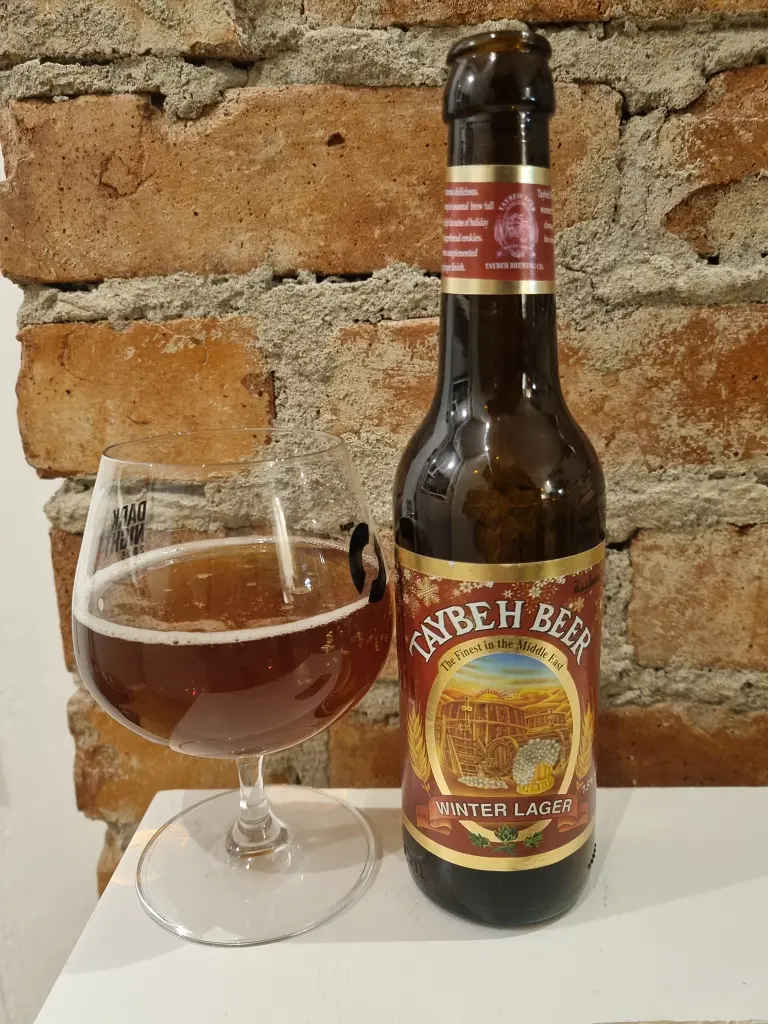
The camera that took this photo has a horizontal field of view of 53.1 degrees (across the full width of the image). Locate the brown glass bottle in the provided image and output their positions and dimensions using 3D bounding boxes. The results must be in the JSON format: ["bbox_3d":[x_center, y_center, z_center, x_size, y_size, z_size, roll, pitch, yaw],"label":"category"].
[{"bbox_3d":[0.033,0.000,0.224,0.061,0.242,0.061,0,14,6],"label":"brown glass bottle"}]

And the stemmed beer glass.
[{"bbox_3d":[-0.045,0.049,0.247,0.098,0.142,0.098,0,14,6],"label":"stemmed beer glass"}]

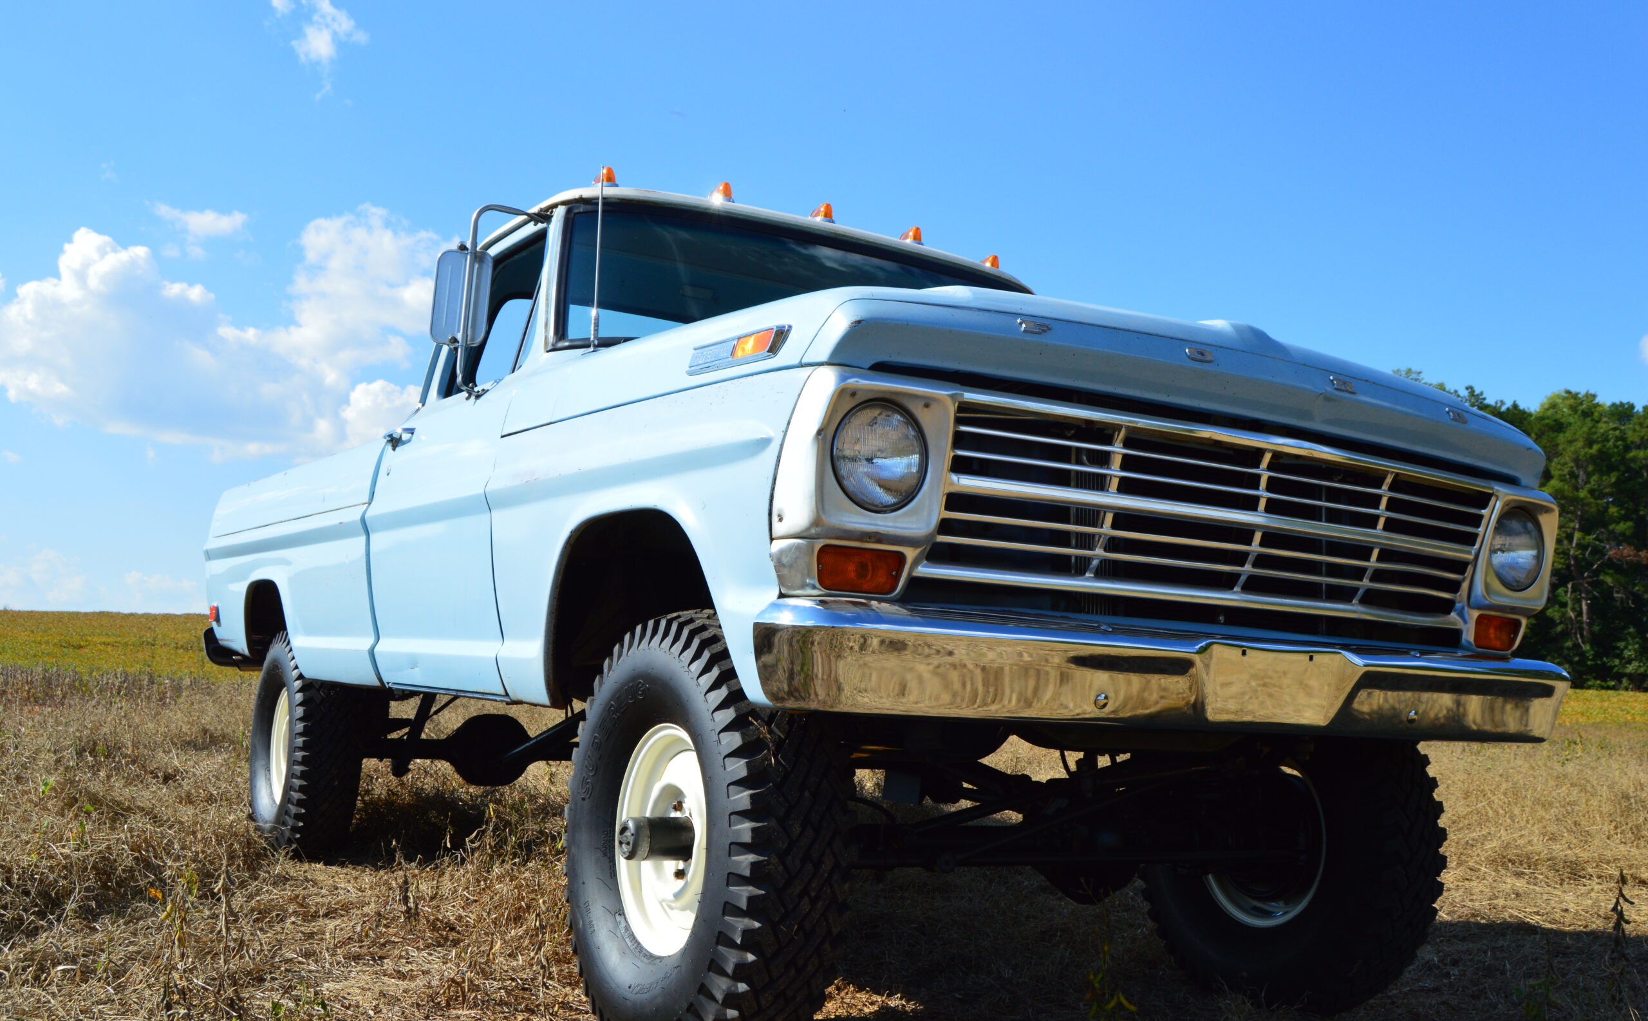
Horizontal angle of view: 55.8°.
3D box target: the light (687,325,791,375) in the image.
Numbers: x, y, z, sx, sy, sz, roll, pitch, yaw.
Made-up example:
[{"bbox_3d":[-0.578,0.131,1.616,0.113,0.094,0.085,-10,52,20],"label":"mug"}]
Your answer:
[{"bbox_3d":[-0.170,-0.303,2.954,0.045,0.070,0.370,7,-7,-31],"label":"light"}]

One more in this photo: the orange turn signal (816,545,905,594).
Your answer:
[{"bbox_3d":[0.059,0.102,2.631,0.180,0.085,0.045,7,-7,-31],"label":"orange turn signal"}]

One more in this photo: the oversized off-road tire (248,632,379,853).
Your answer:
[{"bbox_3d":[-1.971,0.891,5.885,0.250,0.830,0.830,7,-7,-31],"label":"oversized off-road tire"}]

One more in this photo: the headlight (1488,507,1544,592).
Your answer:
[{"bbox_3d":[1.538,0.085,3.476,0.190,0.190,0.080,7,-7,-31],"label":"headlight"}]

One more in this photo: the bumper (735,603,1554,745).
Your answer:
[{"bbox_3d":[0.792,0.336,3.006,2.000,0.190,0.240,7,-7,-31],"label":"bumper"}]

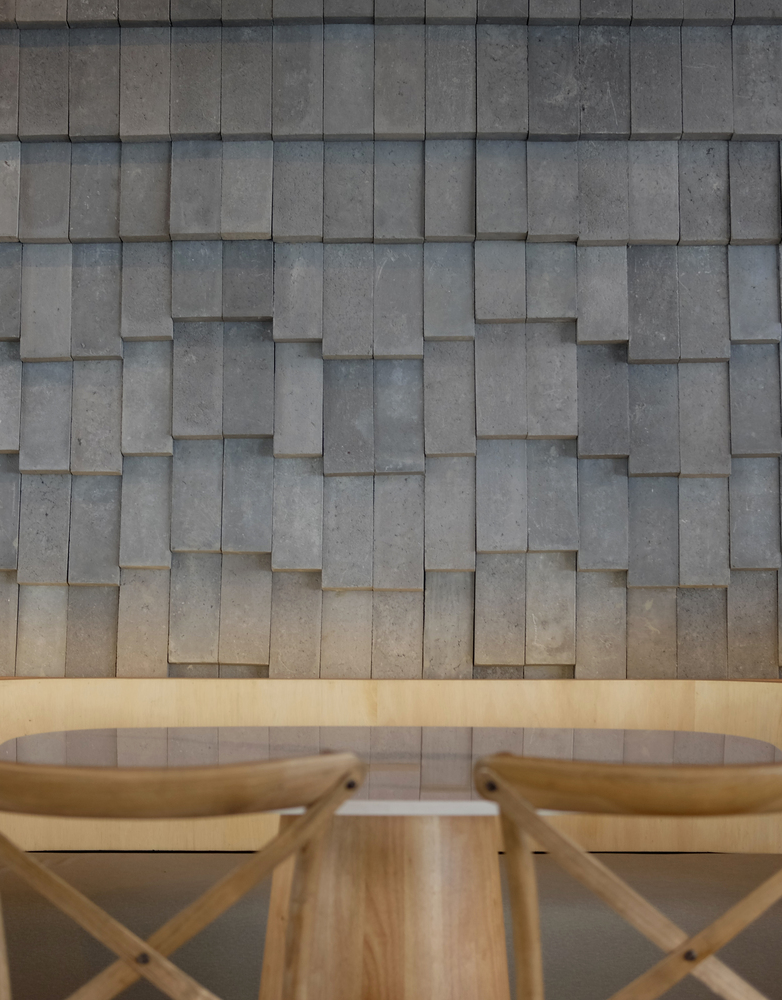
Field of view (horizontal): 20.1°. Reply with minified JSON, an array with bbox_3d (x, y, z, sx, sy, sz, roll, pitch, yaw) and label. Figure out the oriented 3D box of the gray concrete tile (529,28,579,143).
[{"bbox_3d":[0.313,-0.800,4.250,0.098,0.217,0.050,0,-7,1],"label":"gray concrete tile"}]

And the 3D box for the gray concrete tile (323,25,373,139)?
[{"bbox_3d":[-0.079,-0.784,4.160,0.096,0.210,0.040,0,-8,0],"label":"gray concrete tile"}]

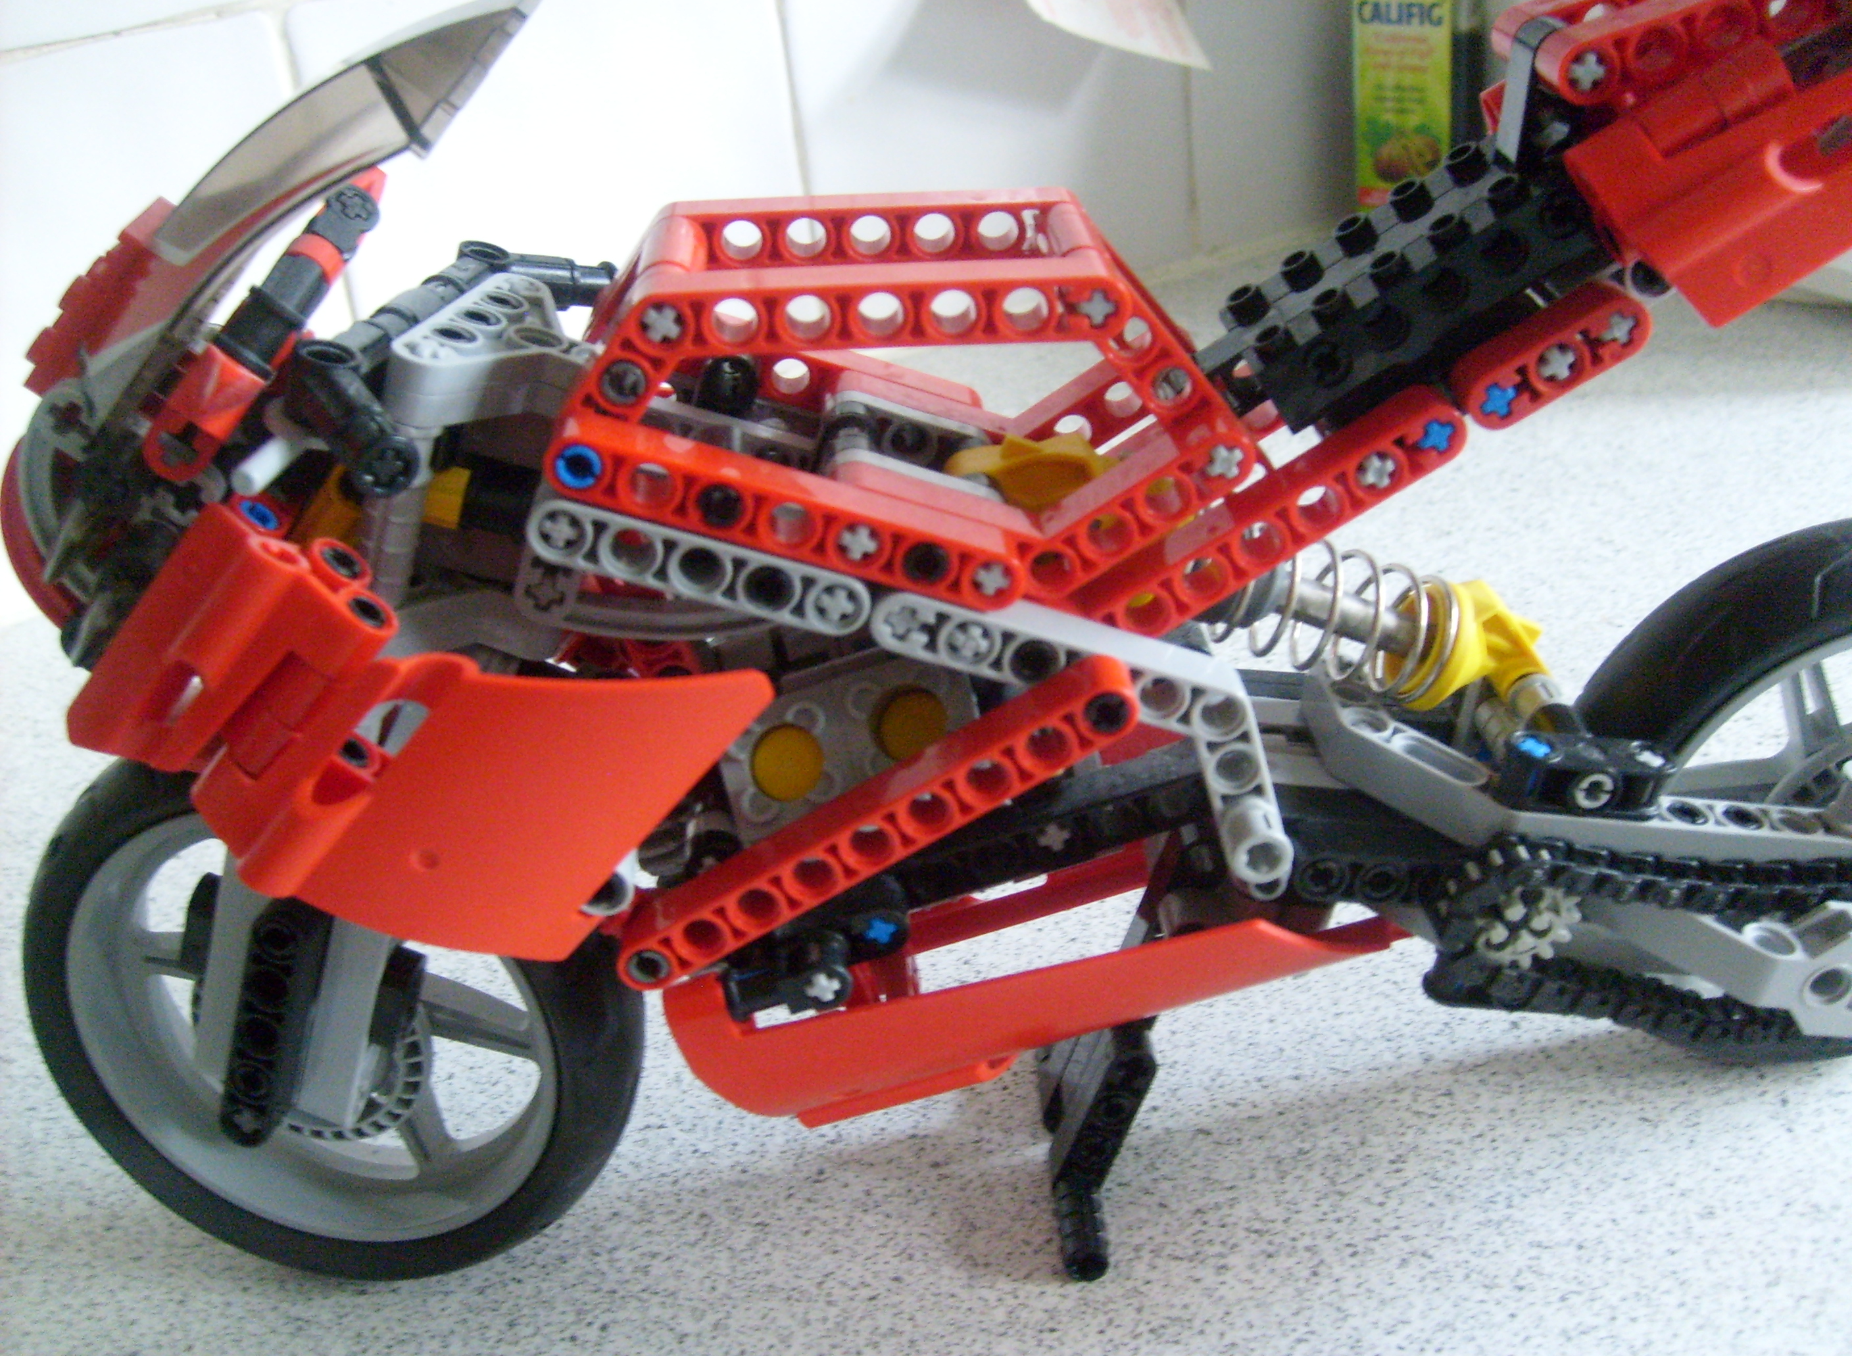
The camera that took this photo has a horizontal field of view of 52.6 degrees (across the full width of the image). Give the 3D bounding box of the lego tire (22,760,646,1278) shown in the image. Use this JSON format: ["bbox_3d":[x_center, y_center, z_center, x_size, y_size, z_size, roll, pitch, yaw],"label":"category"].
[{"bbox_3d":[-0.088,0.049,0.280,0.094,0.094,0.022,-2,23,11],"label":"lego tire"}]

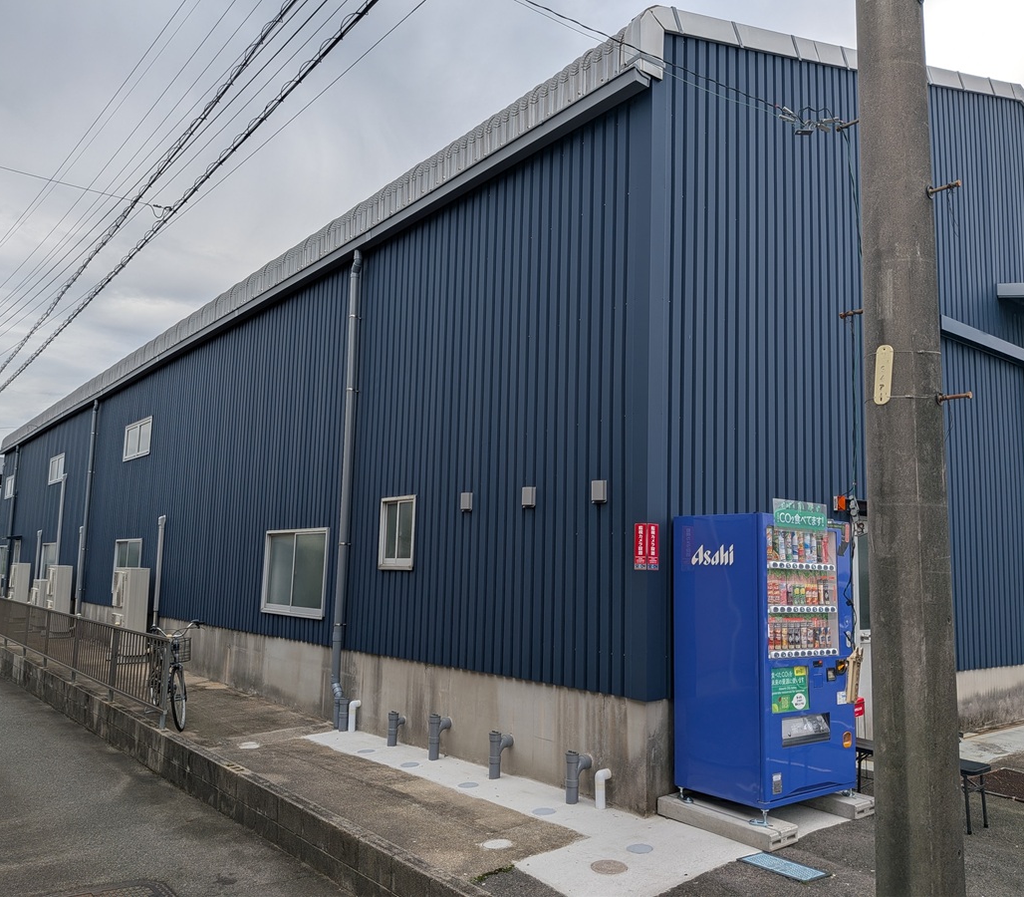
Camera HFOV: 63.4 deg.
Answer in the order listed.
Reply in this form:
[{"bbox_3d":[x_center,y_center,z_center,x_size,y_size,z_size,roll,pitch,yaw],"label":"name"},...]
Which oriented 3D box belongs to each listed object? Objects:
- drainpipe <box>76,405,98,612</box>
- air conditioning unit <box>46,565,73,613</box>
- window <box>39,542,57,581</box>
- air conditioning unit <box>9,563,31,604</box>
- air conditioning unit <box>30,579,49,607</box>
[{"bbox_3d":[-9.024,1.403,17.574,0.160,4.950,0.110,8,-10,-39],"label":"drainpipe"},{"bbox_3d":[-9.606,3.183,17.410,0.380,1.380,0.900,8,-10,-39],"label":"air conditioning unit"},{"bbox_3d":[-11.423,2.829,20.388,0.100,1.000,1.650,8,-10,-39],"label":"window"},{"bbox_3d":[-12.553,3.606,20.983,0.380,1.370,0.900,8,-10,-39],"label":"air conditioning unit"},{"bbox_3d":[-10.424,3.395,18.451,0.330,0.980,0.870,8,-11,-39],"label":"air conditioning unit"}]

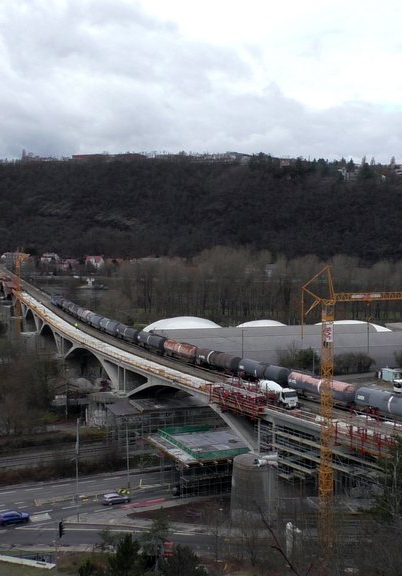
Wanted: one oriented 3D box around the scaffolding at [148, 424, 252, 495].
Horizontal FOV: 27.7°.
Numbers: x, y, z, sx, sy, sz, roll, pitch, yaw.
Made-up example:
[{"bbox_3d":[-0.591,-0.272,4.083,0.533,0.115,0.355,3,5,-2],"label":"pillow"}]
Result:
[{"bbox_3d":[-1.061,30.789,146.791,13.000,6.600,20.000,-2,4,-27],"label":"scaffolding"}]

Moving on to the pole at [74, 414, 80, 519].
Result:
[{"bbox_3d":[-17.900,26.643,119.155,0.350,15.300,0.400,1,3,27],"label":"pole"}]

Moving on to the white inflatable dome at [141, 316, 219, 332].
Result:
[{"bbox_3d":[-6.709,16.542,330.566,37.000,10.000,38.000,-1,4,-12],"label":"white inflatable dome"}]

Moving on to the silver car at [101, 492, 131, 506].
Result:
[{"bbox_3d":[-13.743,34.248,132.940,4.400,1.480,1.800,-2,4,-29],"label":"silver car"}]

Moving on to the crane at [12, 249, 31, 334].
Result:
[{"bbox_3d":[-75.039,1.679,338.729,5.000,37.500,24.000,-1,4,-21],"label":"crane"}]

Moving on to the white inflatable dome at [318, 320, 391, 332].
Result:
[{"bbox_3d":[57.068,17.469,324.386,44.000,9.500,36.000,-1,4,-12],"label":"white inflatable dome"}]

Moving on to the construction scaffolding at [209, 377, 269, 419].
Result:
[{"bbox_3d":[5.587,17.062,123.000,2.300,3.600,15.300,-1,3,-26],"label":"construction scaffolding"}]

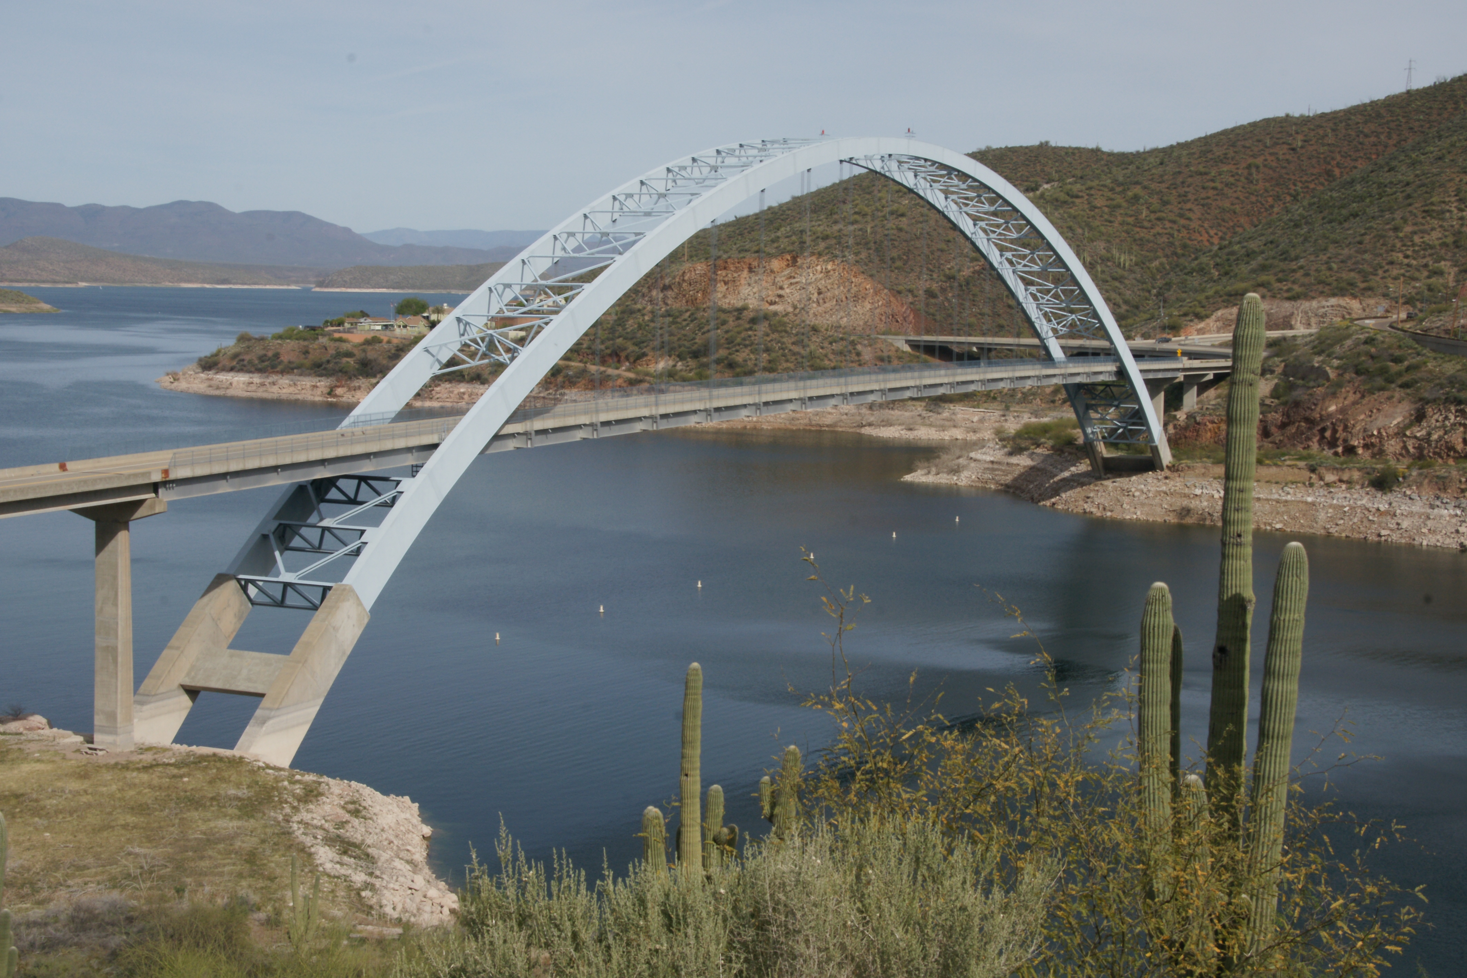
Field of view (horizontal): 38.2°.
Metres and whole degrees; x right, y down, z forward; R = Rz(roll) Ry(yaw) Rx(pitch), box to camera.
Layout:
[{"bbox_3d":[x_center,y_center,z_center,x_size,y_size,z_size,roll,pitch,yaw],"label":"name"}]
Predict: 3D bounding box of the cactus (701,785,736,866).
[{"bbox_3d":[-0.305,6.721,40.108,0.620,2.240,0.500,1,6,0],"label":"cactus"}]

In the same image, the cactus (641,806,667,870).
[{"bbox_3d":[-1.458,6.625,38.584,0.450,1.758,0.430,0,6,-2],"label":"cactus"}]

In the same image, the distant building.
[{"bbox_3d":[-160.223,-72.468,930.000,21.000,6.200,11.000,-2,6,-25],"label":"distant building"}]

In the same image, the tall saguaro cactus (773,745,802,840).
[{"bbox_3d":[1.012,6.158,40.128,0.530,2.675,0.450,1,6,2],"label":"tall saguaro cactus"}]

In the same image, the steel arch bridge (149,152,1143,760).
[{"bbox_3d":[20.177,-21.103,347.473,17.238,71.905,323.080,4,6,27],"label":"steel arch bridge"}]

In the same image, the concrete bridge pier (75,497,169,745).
[{"bbox_3d":[-58.191,12.568,199.196,11.623,24.034,2.118,4,6,27],"label":"concrete bridge pier"}]

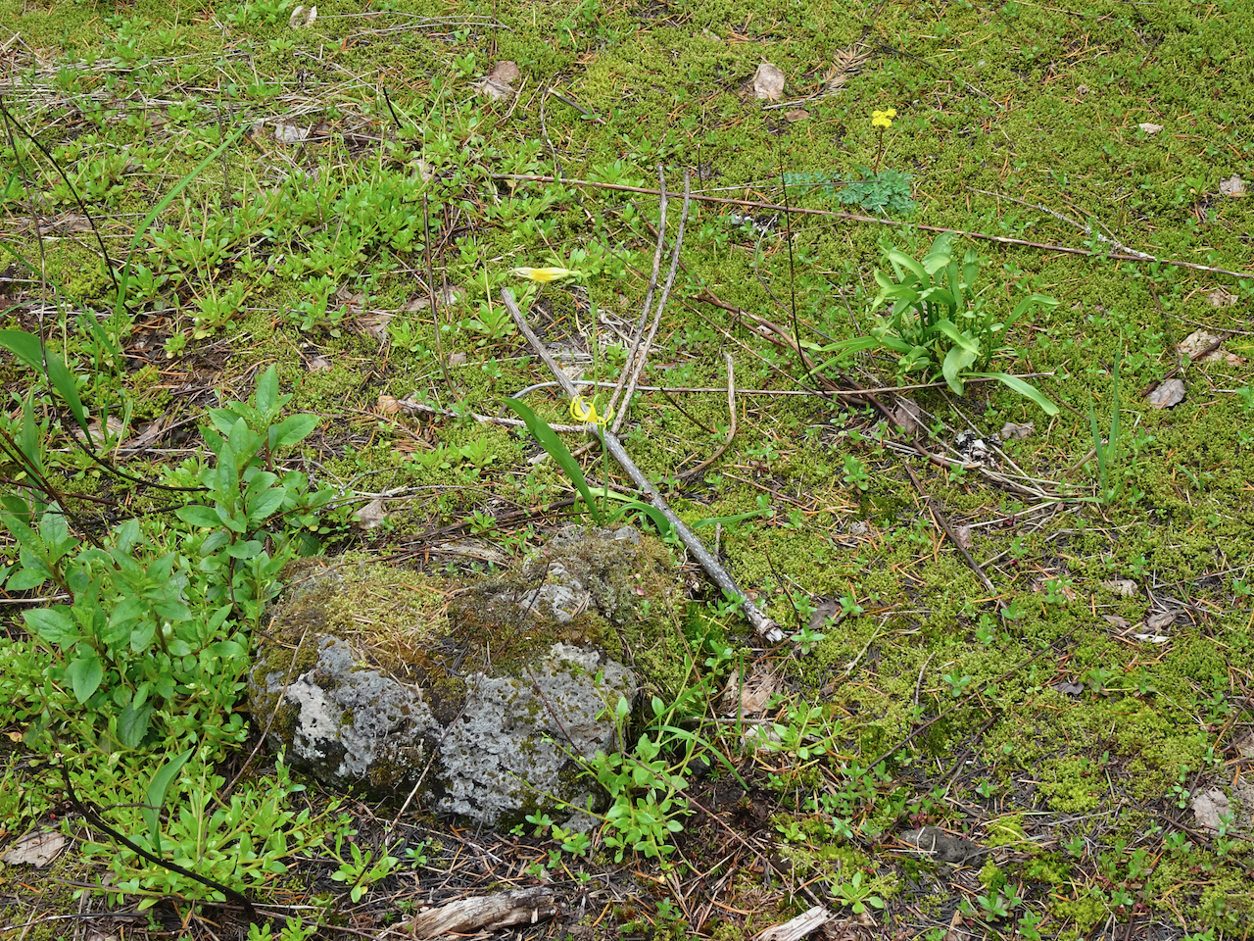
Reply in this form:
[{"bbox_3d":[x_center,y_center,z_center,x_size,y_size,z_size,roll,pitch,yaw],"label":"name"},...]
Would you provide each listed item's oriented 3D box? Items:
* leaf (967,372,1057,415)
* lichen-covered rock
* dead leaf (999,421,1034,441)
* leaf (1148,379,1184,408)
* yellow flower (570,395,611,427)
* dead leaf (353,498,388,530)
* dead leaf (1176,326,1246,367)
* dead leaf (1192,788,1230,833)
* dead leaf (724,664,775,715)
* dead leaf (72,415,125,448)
[{"bbox_3d":[0.406,-0.081,2.983,0.118,0.032,0.030,22,38,31],"label":"leaf"},{"bbox_3d":[-0.121,0.147,2.182,0.345,0.140,0.225,0,40,0],"label":"lichen-covered rock"},{"bbox_3d":[0.342,-0.034,2.483,0.029,0.010,0.015,0,40,0],"label":"dead leaf"},{"bbox_3d":[0.576,-0.082,3.016,0.036,0.014,0.055,22,38,31],"label":"leaf"},{"bbox_3d":[-0.035,-0.059,2.750,0.040,0.028,0.037,17,36,25],"label":"yellow flower"},{"bbox_3d":[-0.217,0.037,2.397,0.030,0.012,0.027,0,40,0],"label":"dead leaf"},{"bbox_3d":[0.640,-0.135,3.101,0.071,0.018,0.064,0,32,0],"label":"dead leaf"},{"bbox_3d":[0.437,0.255,2.116,0.027,0.010,0.039,0,38,0],"label":"dead leaf"},{"bbox_3d":[0.097,0.173,2.232,0.042,0.016,0.043,0,40,0],"label":"dead leaf"},{"bbox_3d":[-0.464,-0.035,2.482,0.048,0.012,0.032,0,40,0],"label":"dead leaf"}]

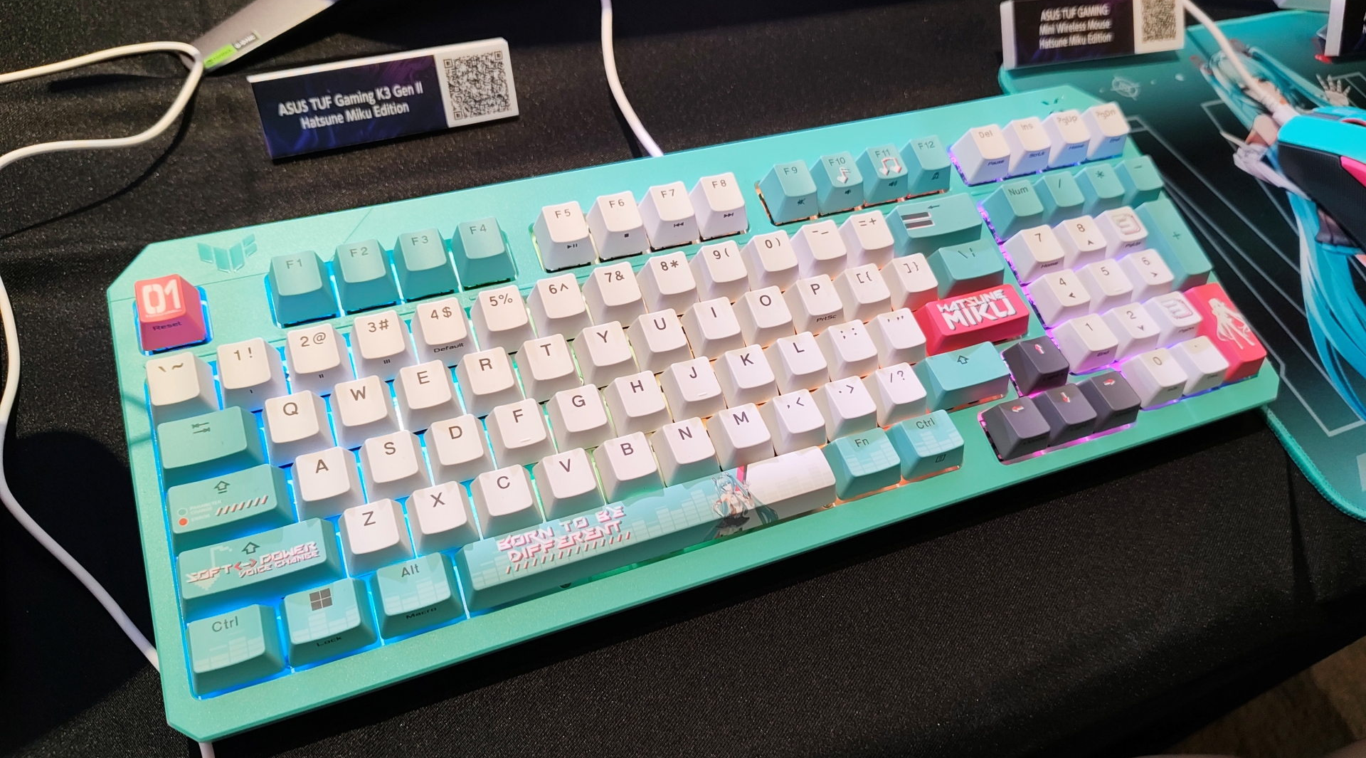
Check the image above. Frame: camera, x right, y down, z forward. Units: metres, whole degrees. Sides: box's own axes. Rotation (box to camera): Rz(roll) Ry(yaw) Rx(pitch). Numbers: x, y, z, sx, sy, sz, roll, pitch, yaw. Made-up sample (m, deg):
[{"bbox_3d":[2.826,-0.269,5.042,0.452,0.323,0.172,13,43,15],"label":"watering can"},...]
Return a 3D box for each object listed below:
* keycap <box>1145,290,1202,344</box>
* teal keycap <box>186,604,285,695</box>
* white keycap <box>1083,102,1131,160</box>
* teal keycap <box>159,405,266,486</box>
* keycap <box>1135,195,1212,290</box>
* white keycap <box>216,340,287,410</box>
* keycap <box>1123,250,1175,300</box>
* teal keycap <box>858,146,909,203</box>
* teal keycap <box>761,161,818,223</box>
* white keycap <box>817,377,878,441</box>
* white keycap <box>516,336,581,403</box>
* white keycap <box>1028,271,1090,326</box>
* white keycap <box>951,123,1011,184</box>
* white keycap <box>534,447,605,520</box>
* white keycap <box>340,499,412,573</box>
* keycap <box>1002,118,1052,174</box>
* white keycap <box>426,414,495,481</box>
[{"bbox_3d":[0.182,-0.022,0.352,0.018,0.010,0.018,-14,68,-17],"label":"keycap"},{"bbox_3d":[-0.118,0.070,0.248,0.023,0.010,0.018,-14,67,-17],"label":"teal keycap"},{"bbox_3d":[0.171,-0.101,0.386,0.018,0.013,0.018,-14,68,-17],"label":"white keycap"},{"bbox_3d":[-0.135,0.019,0.269,0.028,0.009,0.018,-14,68,-17],"label":"teal keycap"},{"bbox_3d":[0.190,-0.052,0.367,0.018,0.009,0.037,-14,69,-17],"label":"keycap"},{"bbox_3d":[-0.128,-0.001,0.279,0.018,0.012,0.018,-14,68,-17],"label":"white keycap"},{"bbox_3d":[0.175,-0.039,0.359,0.018,0.009,0.018,-14,68,-17],"label":"keycap"},{"bbox_3d":[0.076,-0.077,0.356,0.018,0.011,0.018,-14,68,-17],"label":"teal keycap"},{"bbox_3d":[0.040,-0.069,0.345,0.018,0.012,0.018,-14,68,-17],"label":"teal keycap"},{"bbox_3d":[0.055,0.009,0.312,0.018,0.010,0.018,-14,68,-17],"label":"white keycap"},{"bbox_3d":[-0.042,-0.004,0.299,0.018,0.011,0.018,-14,67,-17],"label":"white keycap"},{"bbox_3d":[0.140,-0.030,0.348,0.018,0.009,0.018,-14,68,-17],"label":"white keycap"},{"bbox_3d":[0.118,-0.088,0.368,0.018,0.012,0.018,-14,69,-17],"label":"white keycap"},{"bbox_3d":[-0.034,0.031,0.284,0.018,0.010,0.018,-14,68,-17],"label":"white keycap"},{"bbox_3d":[-0.087,0.044,0.267,0.018,0.010,0.018,-14,68,-17],"label":"white keycap"},{"bbox_3d":[0.136,-0.093,0.375,0.018,0.012,0.018,-14,68,-17],"label":"keycap"},{"bbox_3d":[-0.067,0.020,0.282,0.018,0.008,0.018,-14,69,-17],"label":"white keycap"}]

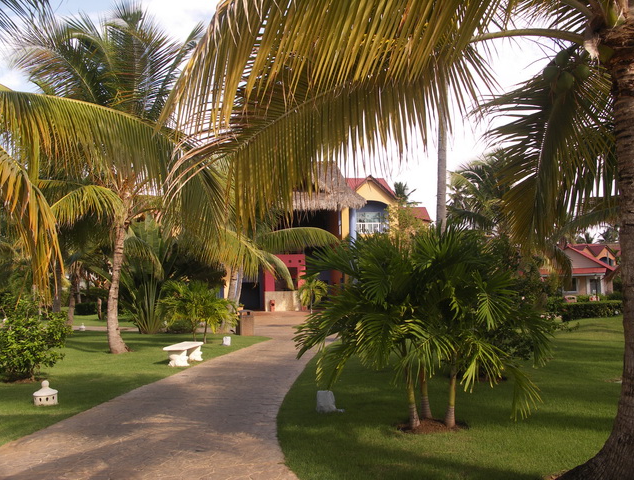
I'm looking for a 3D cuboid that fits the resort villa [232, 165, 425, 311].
[{"bbox_3d":[1.030,-0.019,53.631,14.500,10.700,11.000,0,-4,0],"label":"resort villa"}]

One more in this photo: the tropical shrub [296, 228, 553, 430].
[{"bbox_3d":[1.212,1.019,8.149,2.850,2.300,2.600,0,-4,0],"label":"tropical shrub"}]

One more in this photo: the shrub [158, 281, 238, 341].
[{"bbox_3d":[-3.526,2.109,20.904,2.300,1.900,2.100,0,-4,0],"label":"shrub"}]

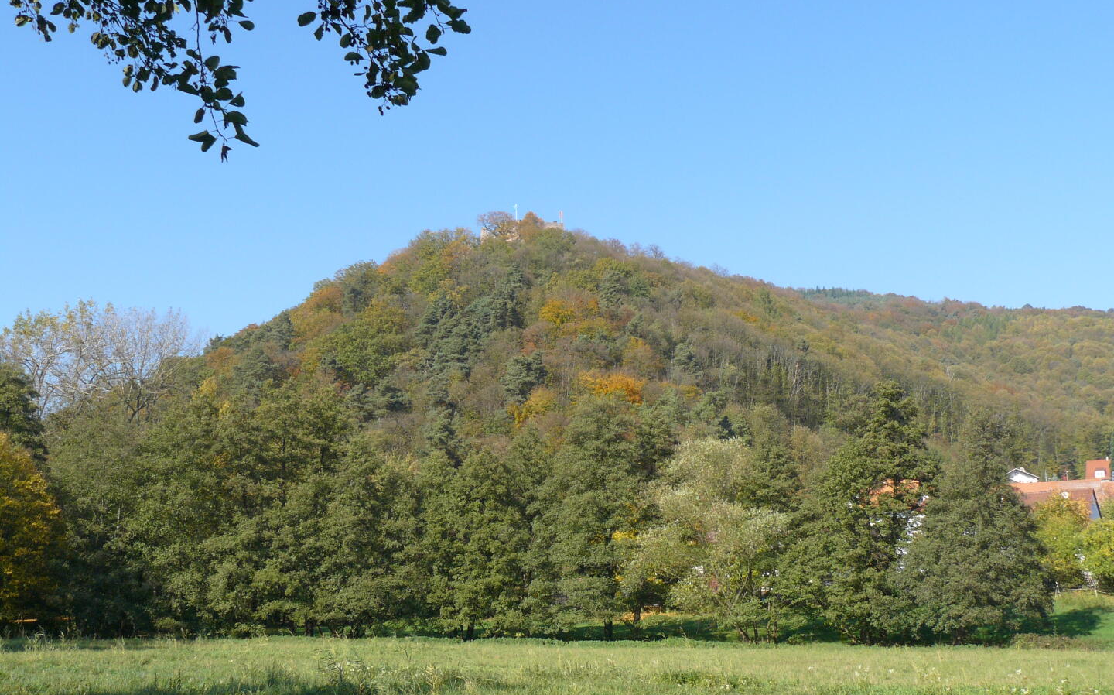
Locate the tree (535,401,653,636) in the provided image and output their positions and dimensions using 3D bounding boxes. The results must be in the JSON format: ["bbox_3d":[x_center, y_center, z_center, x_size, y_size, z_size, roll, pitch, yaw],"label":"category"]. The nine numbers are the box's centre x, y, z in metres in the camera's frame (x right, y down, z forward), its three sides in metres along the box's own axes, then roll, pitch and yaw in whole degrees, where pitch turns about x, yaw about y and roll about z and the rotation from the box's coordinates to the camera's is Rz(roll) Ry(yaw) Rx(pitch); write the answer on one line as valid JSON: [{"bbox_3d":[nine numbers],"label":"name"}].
[{"bbox_3d":[2.067,8.991,62.563,6.440,12.970,6.440,0,-13,0],"label":"tree"}]

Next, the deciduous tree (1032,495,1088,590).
[{"bbox_3d":[41.093,15.989,94.814,5.200,7.810,5.200,0,-13,0],"label":"deciduous tree"}]

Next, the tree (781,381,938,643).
[{"bbox_3d":[15.560,8.300,59.643,8.150,13.400,7.330,0,-13,0],"label":"tree"}]

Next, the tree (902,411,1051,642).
[{"bbox_3d":[21.727,9.105,59.973,7.750,11.830,7.360,0,-13,0],"label":"tree"}]

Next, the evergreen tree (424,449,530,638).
[{"bbox_3d":[-4.232,10.263,61.248,5.570,9.860,5.840,0,-13,0],"label":"evergreen tree"}]

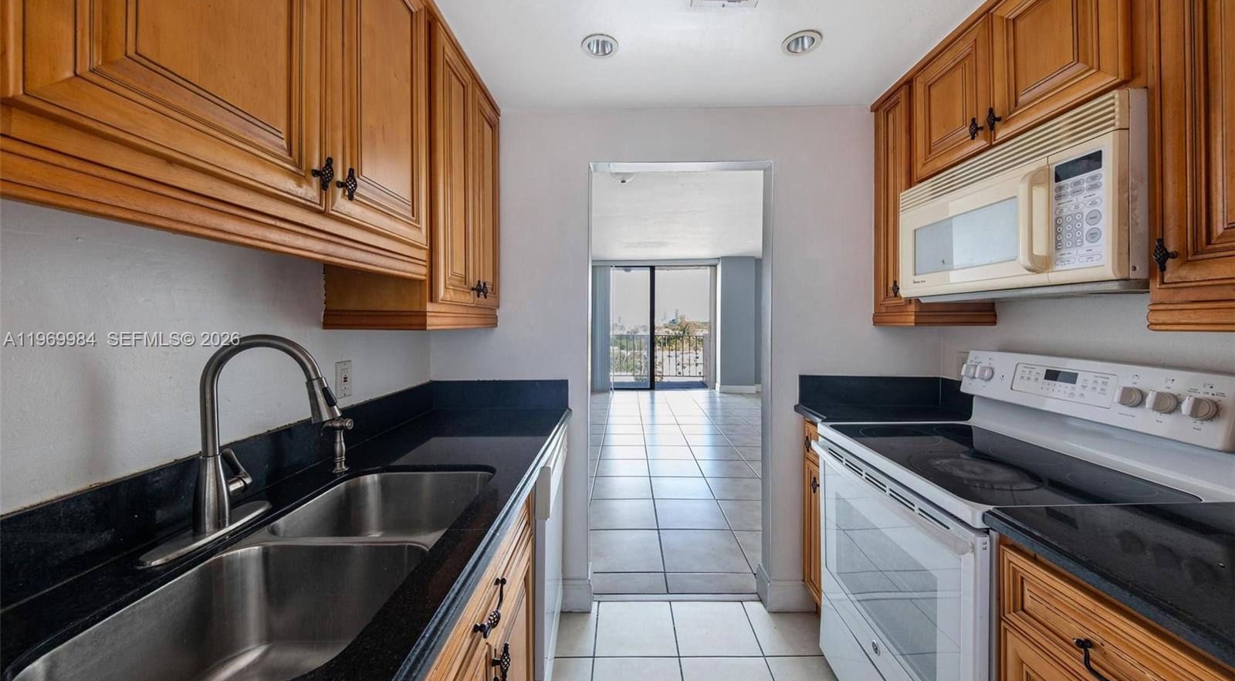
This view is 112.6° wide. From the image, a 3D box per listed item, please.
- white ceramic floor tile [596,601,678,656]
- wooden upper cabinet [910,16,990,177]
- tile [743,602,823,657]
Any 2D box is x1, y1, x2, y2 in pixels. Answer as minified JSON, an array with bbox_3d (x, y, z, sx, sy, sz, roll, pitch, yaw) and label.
[{"bbox_3d":[0.079,1.231,1.763,0.327,0.010,0.314,0,2,1],"label":"white ceramic floor tile"},{"bbox_3d":[1.280,-0.792,1.407,0.314,0.412,0.330,0,3,1],"label":"wooden upper cabinet"},{"bbox_3d":[0.759,1.258,1.798,0.340,0.012,0.319,0,3,1],"label":"tile"}]

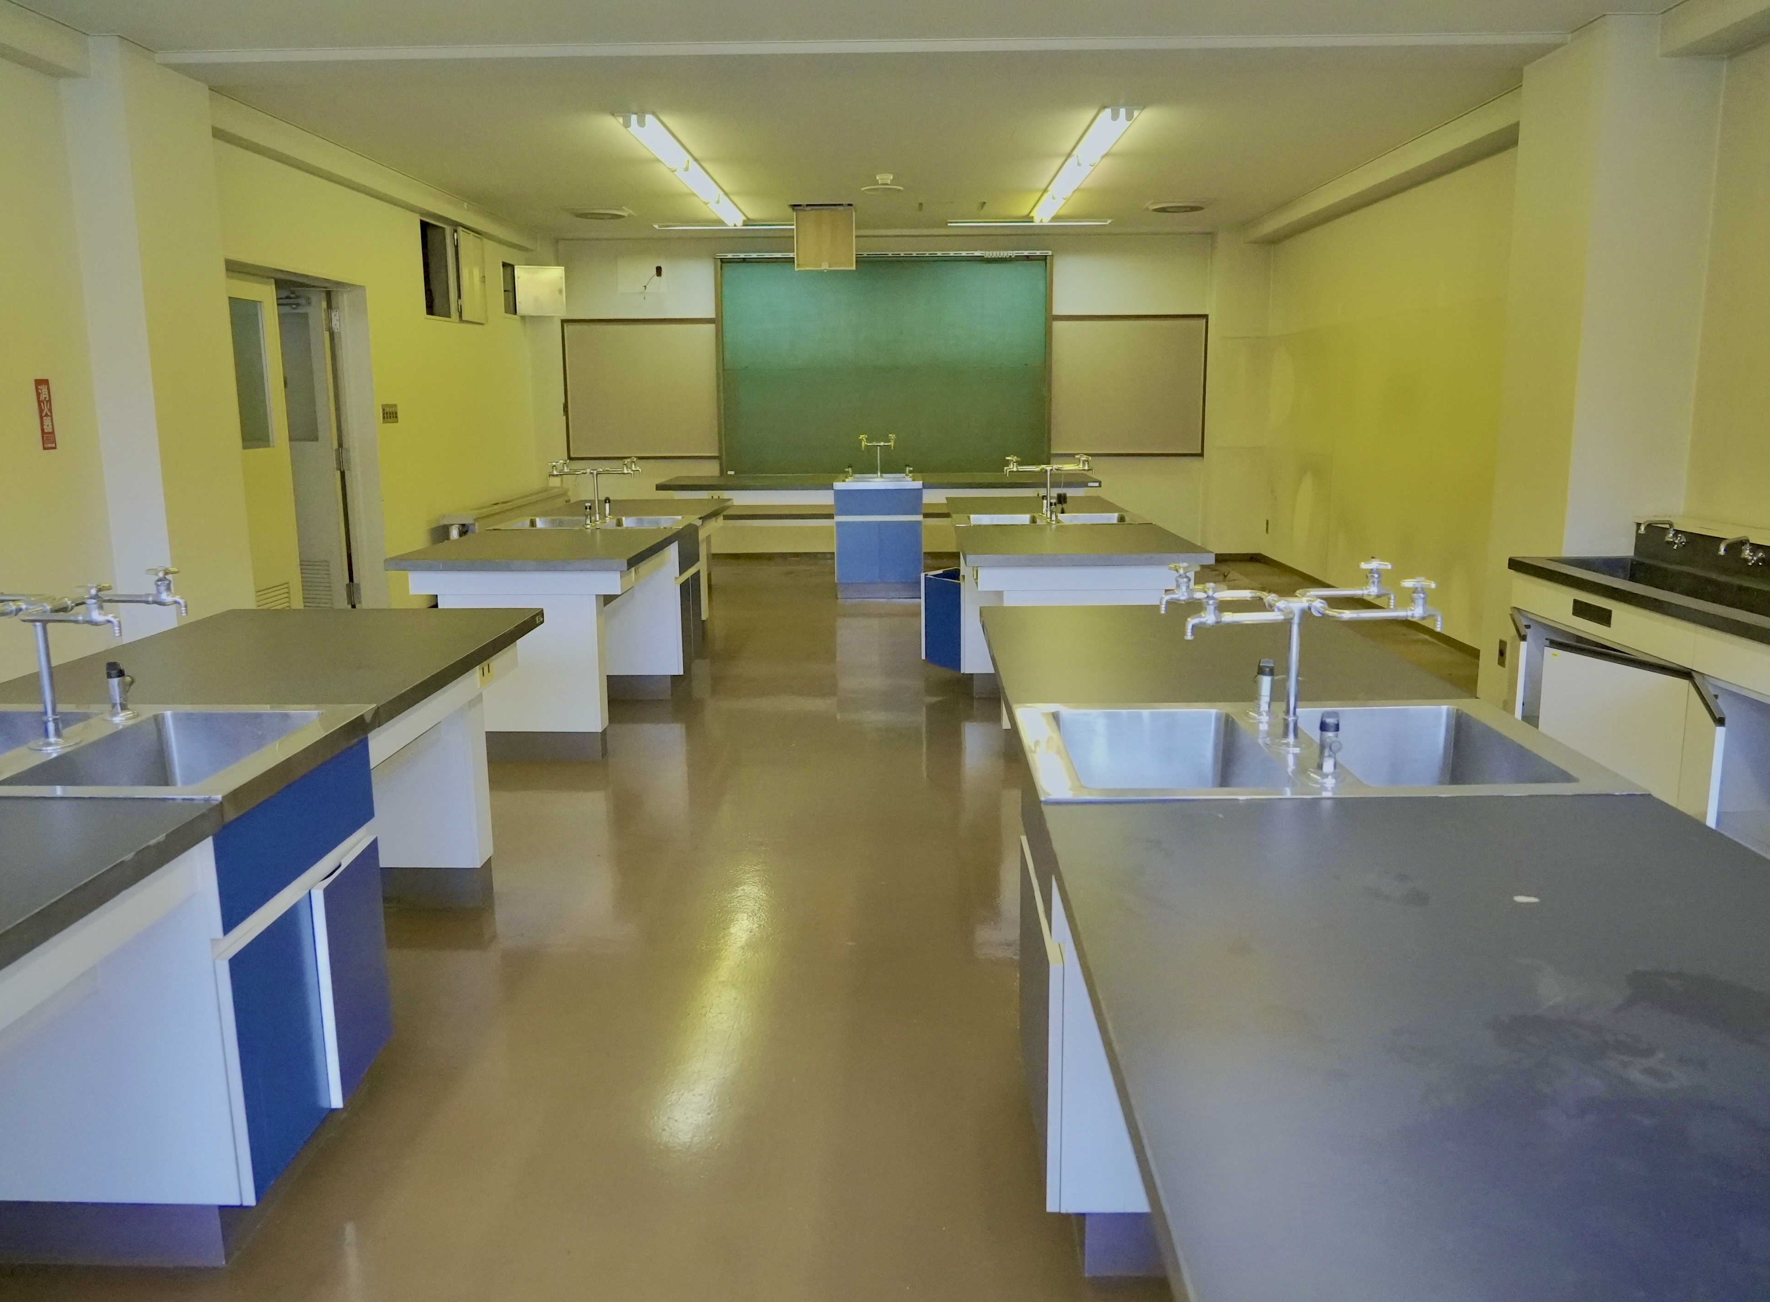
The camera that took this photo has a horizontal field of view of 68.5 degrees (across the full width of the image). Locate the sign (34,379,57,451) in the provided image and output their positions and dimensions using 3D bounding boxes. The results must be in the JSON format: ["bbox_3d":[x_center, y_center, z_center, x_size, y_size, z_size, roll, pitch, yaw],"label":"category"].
[{"bbox_3d":[-3.085,-0.868,4.789,0.008,0.252,0.080,0,11,1],"label":"sign"}]

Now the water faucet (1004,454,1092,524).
[{"bbox_3d":[0.756,-0.750,6.021,0.406,0.292,0.248,0,11,1],"label":"water faucet"}]

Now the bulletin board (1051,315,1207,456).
[{"bbox_3d":[2.035,-2.209,10.862,1.296,1.168,0.030,0,11,1],"label":"bulletin board"}]

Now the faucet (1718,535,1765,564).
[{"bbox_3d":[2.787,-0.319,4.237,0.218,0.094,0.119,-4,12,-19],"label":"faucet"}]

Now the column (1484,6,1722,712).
[{"bbox_3d":[2.847,-1.033,5.247,0.451,2.715,0.644,0,11,1],"label":"column"}]

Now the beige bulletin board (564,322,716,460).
[{"bbox_3d":[-2.042,-2.198,10.935,1.291,1.164,0.030,0,11,1],"label":"beige bulletin board"}]

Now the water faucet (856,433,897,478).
[{"bbox_3d":[-0.056,-1.372,9.175,0.268,0.317,0.129,0,11,1],"label":"water faucet"}]

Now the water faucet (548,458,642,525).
[{"bbox_3d":[-1.345,-0.738,6.040,0.406,0.292,0.248,0,11,1],"label":"water faucet"}]

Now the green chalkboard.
[{"bbox_3d":[0.003,-2.347,10.835,2.743,1.841,0.099,0,11,1],"label":"green chalkboard"}]

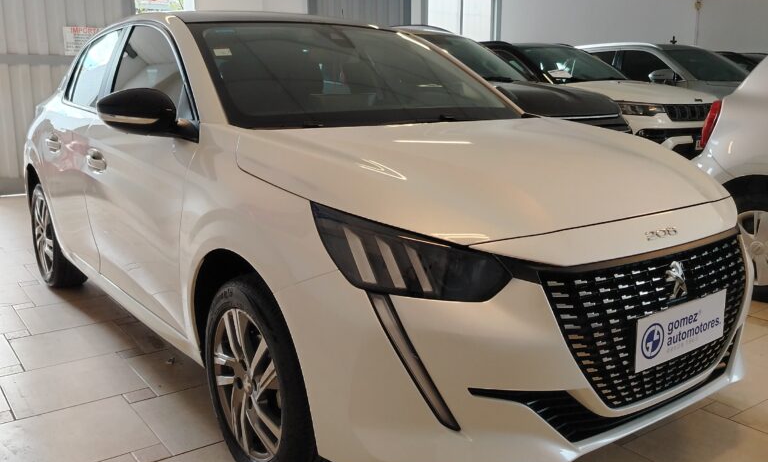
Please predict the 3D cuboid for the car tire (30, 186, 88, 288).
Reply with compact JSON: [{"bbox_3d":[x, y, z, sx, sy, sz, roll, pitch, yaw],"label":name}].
[{"bbox_3d":[-1.802,0.018,3.918,0.200,0.620,0.620,-9,14,-35],"label":"car tire"}]

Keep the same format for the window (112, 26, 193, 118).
[{"bbox_3d":[-0.815,-0.598,2.567,0.080,0.400,0.930,15,0,-37],"label":"window"}]

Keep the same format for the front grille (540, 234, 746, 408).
[{"bbox_3d":[0.698,0.222,1.765,0.830,0.355,0.150,-9,14,-35],"label":"front grille"}]

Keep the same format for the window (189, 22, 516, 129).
[{"bbox_3d":[-0.124,-0.663,2.730,1.300,0.140,0.770,-9,45,-35],"label":"window"}]

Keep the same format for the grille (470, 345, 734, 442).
[{"bbox_3d":[0.679,0.372,1.823,1.100,0.170,0.180,-9,14,-35],"label":"grille"}]

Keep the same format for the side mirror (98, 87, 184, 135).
[{"bbox_3d":[-0.728,-0.367,2.133,0.220,0.155,0.140,-9,14,-35],"label":"side mirror"}]

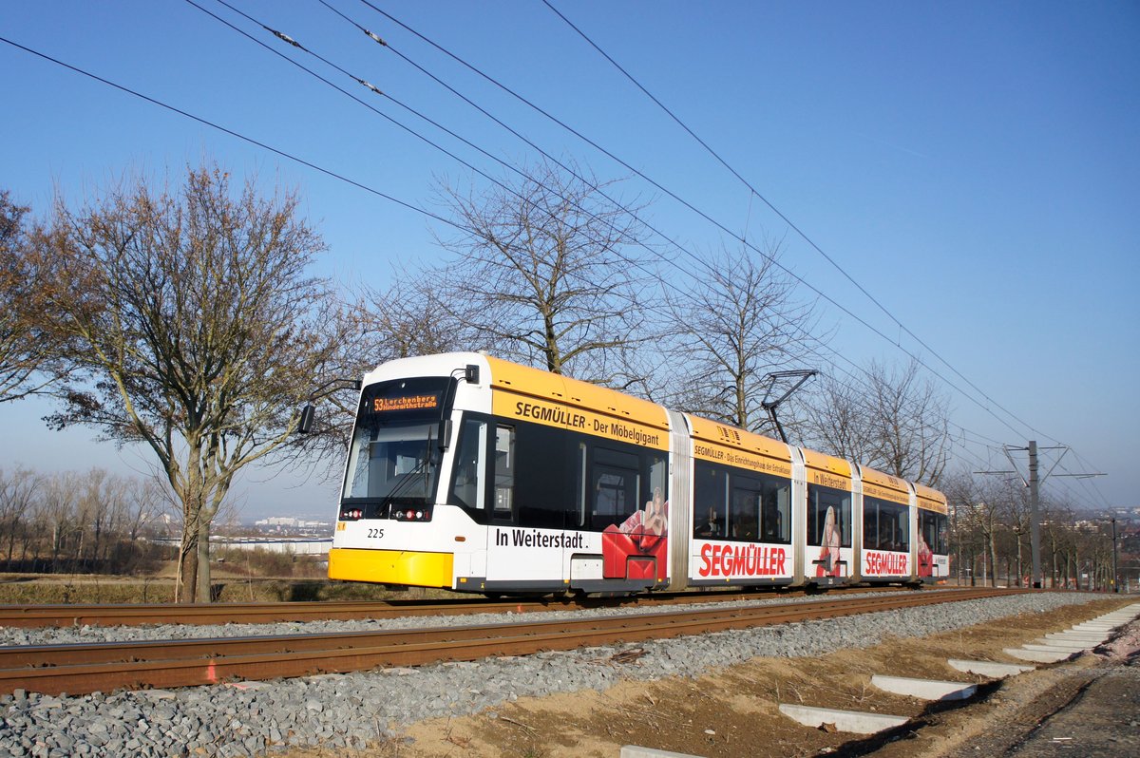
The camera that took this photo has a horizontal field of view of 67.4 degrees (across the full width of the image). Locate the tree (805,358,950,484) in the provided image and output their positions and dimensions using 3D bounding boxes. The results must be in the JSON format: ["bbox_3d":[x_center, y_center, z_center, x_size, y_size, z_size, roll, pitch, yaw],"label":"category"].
[{"bbox_3d":[15.694,4.401,43.390,7.520,10.850,6.390,2,-9,0],"label":"tree"}]

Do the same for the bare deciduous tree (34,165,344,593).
[{"bbox_3d":[-6.694,-0.020,14.640,5.360,7.590,5.200,2,-9,0],"label":"bare deciduous tree"}]

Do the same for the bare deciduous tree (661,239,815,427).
[{"bbox_3d":[5.737,1.060,28.685,5.240,11.550,5.240,2,-9,0],"label":"bare deciduous tree"}]

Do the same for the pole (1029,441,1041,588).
[{"bbox_3d":[23.175,6.718,42.565,0.380,7.240,0.380,-5,-10,35],"label":"pole"}]

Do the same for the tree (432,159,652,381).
[{"bbox_3d":[-0.797,-0.261,21.880,5.740,11.200,5.570,2,-9,0],"label":"tree"}]

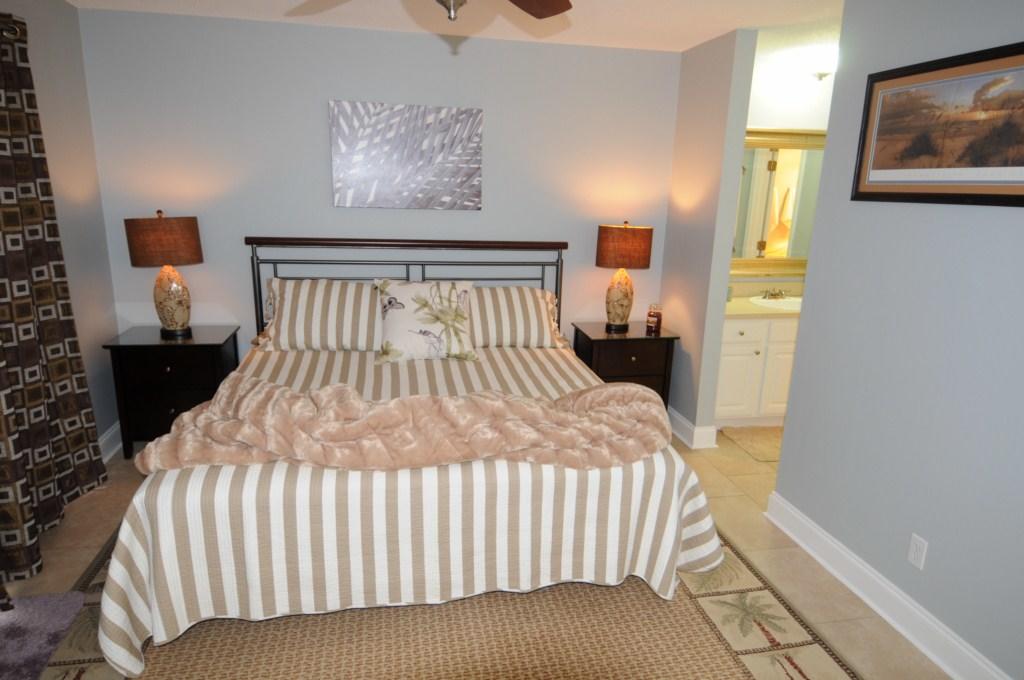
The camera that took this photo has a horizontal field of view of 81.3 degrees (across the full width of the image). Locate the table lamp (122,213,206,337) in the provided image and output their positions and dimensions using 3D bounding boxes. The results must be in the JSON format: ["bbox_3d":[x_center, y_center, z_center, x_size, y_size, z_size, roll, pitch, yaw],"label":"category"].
[{"bbox_3d":[-1.984,-0.371,3.440,0.387,0.731,0.256,-1,13,-10],"label":"table lamp"}]

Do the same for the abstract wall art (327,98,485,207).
[{"bbox_3d":[-0.644,-1.137,3.725,0.921,0.619,0.038,-1,13,-10],"label":"abstract wall art"}]

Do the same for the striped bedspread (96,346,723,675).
[{"bbox_3d":[-0.406,0.528,2.941,2.288,0.632,1.987,-1,13,-10],"label":"striped bedspread"}]

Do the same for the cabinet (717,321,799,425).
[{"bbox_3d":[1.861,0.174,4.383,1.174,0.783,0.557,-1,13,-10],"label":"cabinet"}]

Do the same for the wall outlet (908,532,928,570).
[{"bbox_3d":[1.444,0.752,2.118,0.009,0.111,0.068,-1,13,-10],"label":"wall outlet"}]

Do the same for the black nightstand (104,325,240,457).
[{"bbox_3d":[-1.979,0.313,3.602,0.613,0.674,0.474,-1,13,-10],"label":"black nightstand"}]

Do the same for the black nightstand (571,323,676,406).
[{"bbox_3d":[0.747,0.275,4.067,0.590,0.674,0.474,-1,13,-10],"label":"black nightstand"}]

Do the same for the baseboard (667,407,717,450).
[{"bbox_3d":[1.177,0.550,4.086,0.181,0.150,0.632,-1,13,-10],"label":"baseboard"}]

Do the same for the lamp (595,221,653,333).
[{"bbox_3d":[0.728,-0.407,3.906,0.376,0.725,0.256,-1,13,-10],"label":"lamp"}]

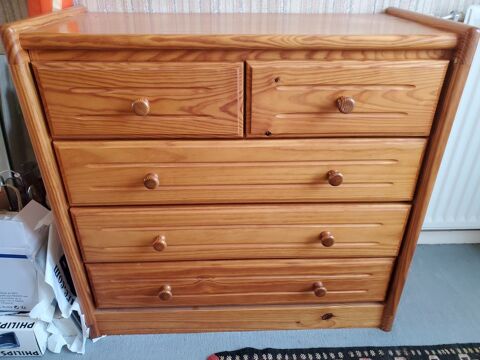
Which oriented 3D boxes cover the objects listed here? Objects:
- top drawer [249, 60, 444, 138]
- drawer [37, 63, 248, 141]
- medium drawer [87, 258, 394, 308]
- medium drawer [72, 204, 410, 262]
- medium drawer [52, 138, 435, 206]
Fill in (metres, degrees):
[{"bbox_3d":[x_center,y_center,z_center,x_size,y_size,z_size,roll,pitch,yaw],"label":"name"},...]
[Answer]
[{"bbox_3d":[0.201,-0.223,0.830,0.382,0.150,0.328,-1,29,-1],"label":"top drawer"},{"bbox_3d":[-0.193,-0.218,0.822,0.390,0.150,0.328,-1,29,-1],"label":"drawer"},{"bbox_3d":[0.002,0.206,1.066,0.780,0.154,0.328,-1,29,-1],"label":"medium drawer"},{"bbox_3d":[0.002,0.063,0.986,0.780,0.159,0.328,-1,29,-1],"label":"medium drawer"},{"bbox_3d":[0.002,-0.082,0.904,0.780,0.153,0.328,-1,29,-1],"label":"medium drawer"}]

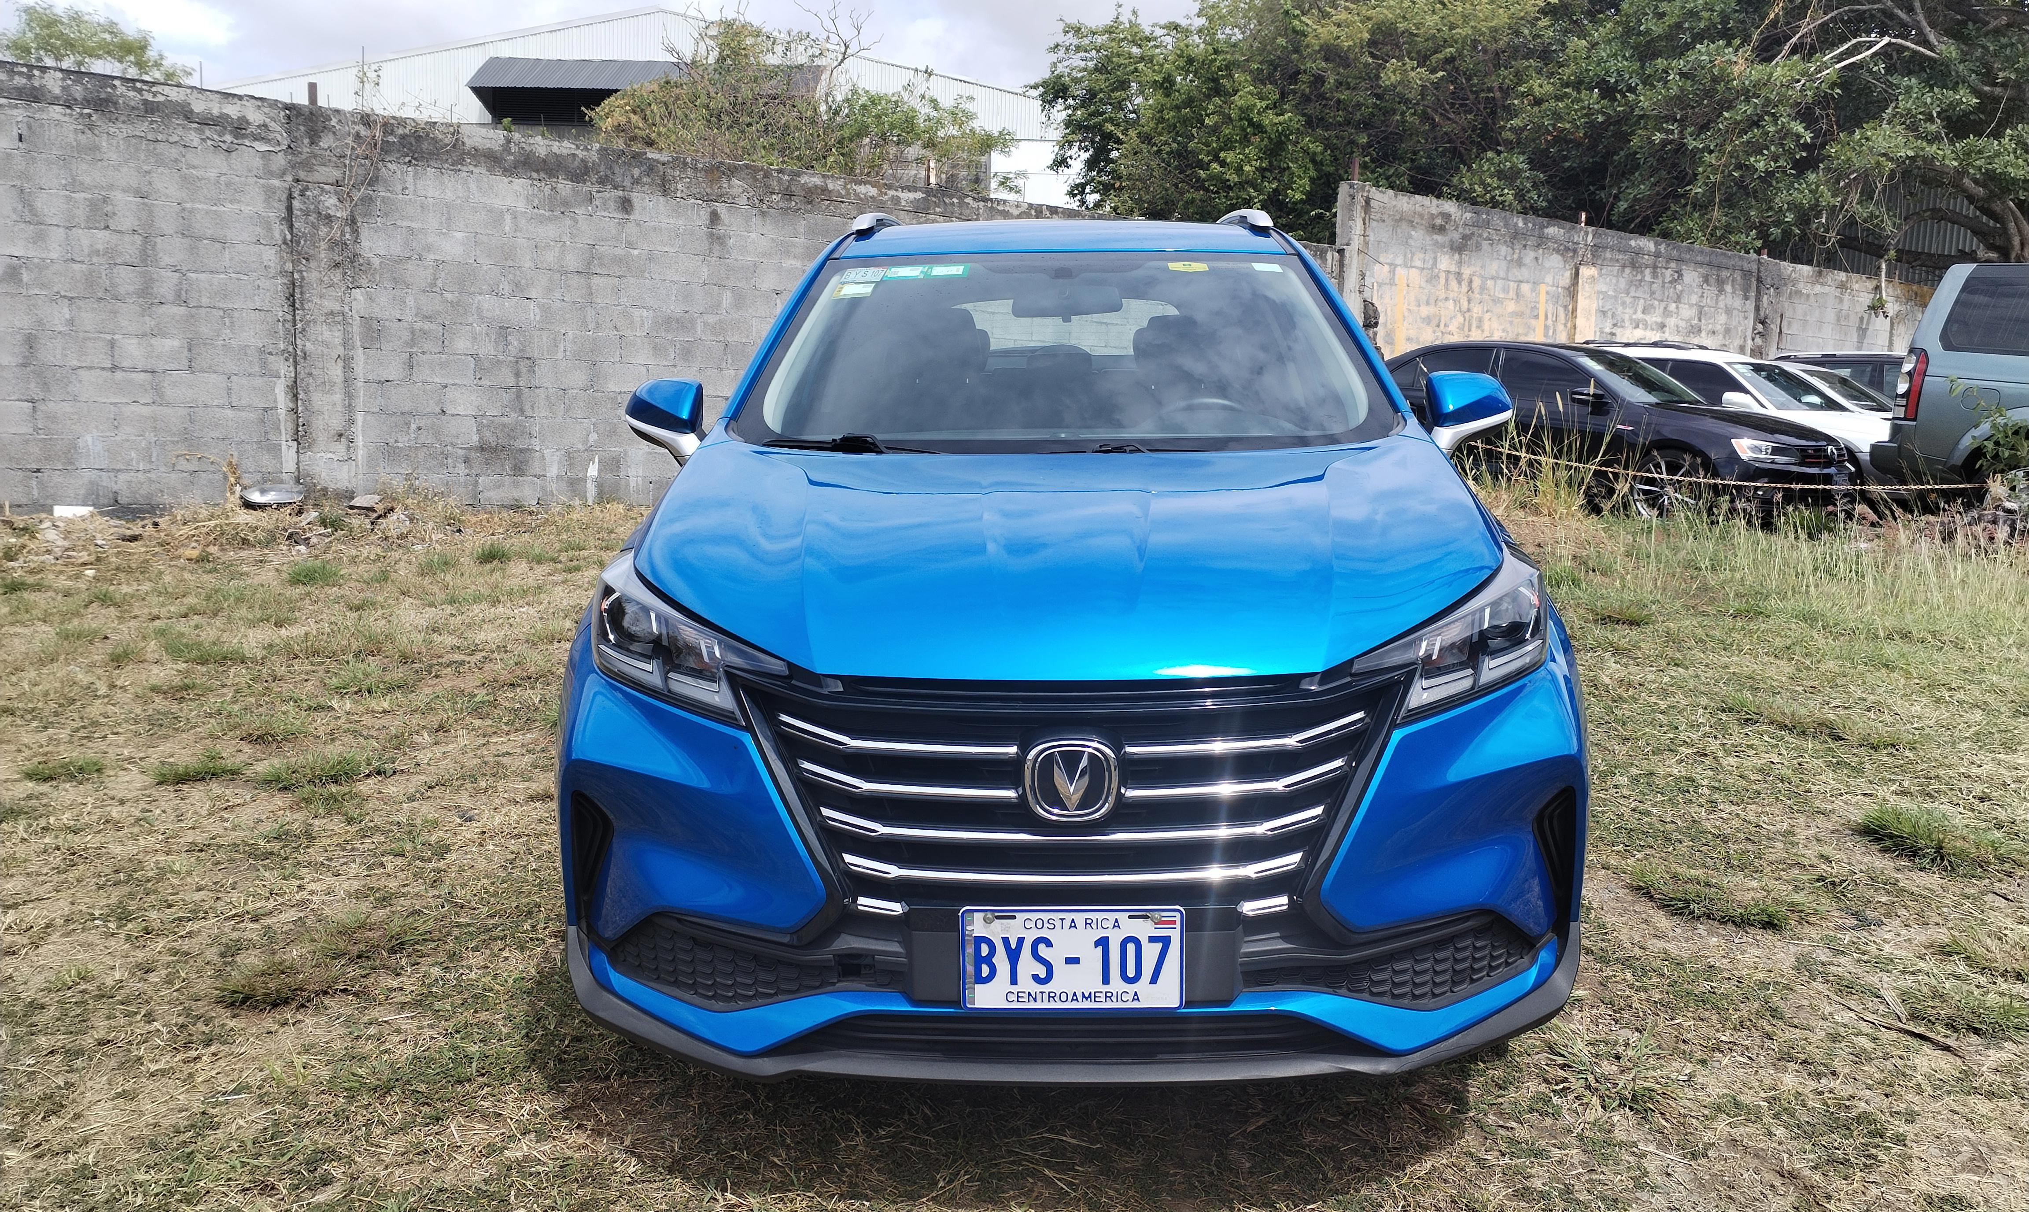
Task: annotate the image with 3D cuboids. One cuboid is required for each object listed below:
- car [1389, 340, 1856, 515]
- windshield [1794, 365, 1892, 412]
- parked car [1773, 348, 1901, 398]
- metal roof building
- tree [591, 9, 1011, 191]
[{"bbox_3d":[4.880,-1.570,14.900,1.790,1.450,4.640,-5,10,-40],"label":"car"},{"bbox_3d":[9.000,-2.360,18.500,1.400,0.500,0.750,-5,9,-40],"label":"windshield"},{"bbox_3d":[11.100,-2.350,20.300,1.830,1.700,4.550,-5,10,-40],"label":"parked car"},{"bbox_3d":[-9.200,-10.200,51.000,24.000,10.500,20.000,1,7,0],"label":"metal roof building"},{"bbox_3d":[-1.850,-2.850,14.600,3.100,3.700,2.500,5,8,33],"label":"tree"}]

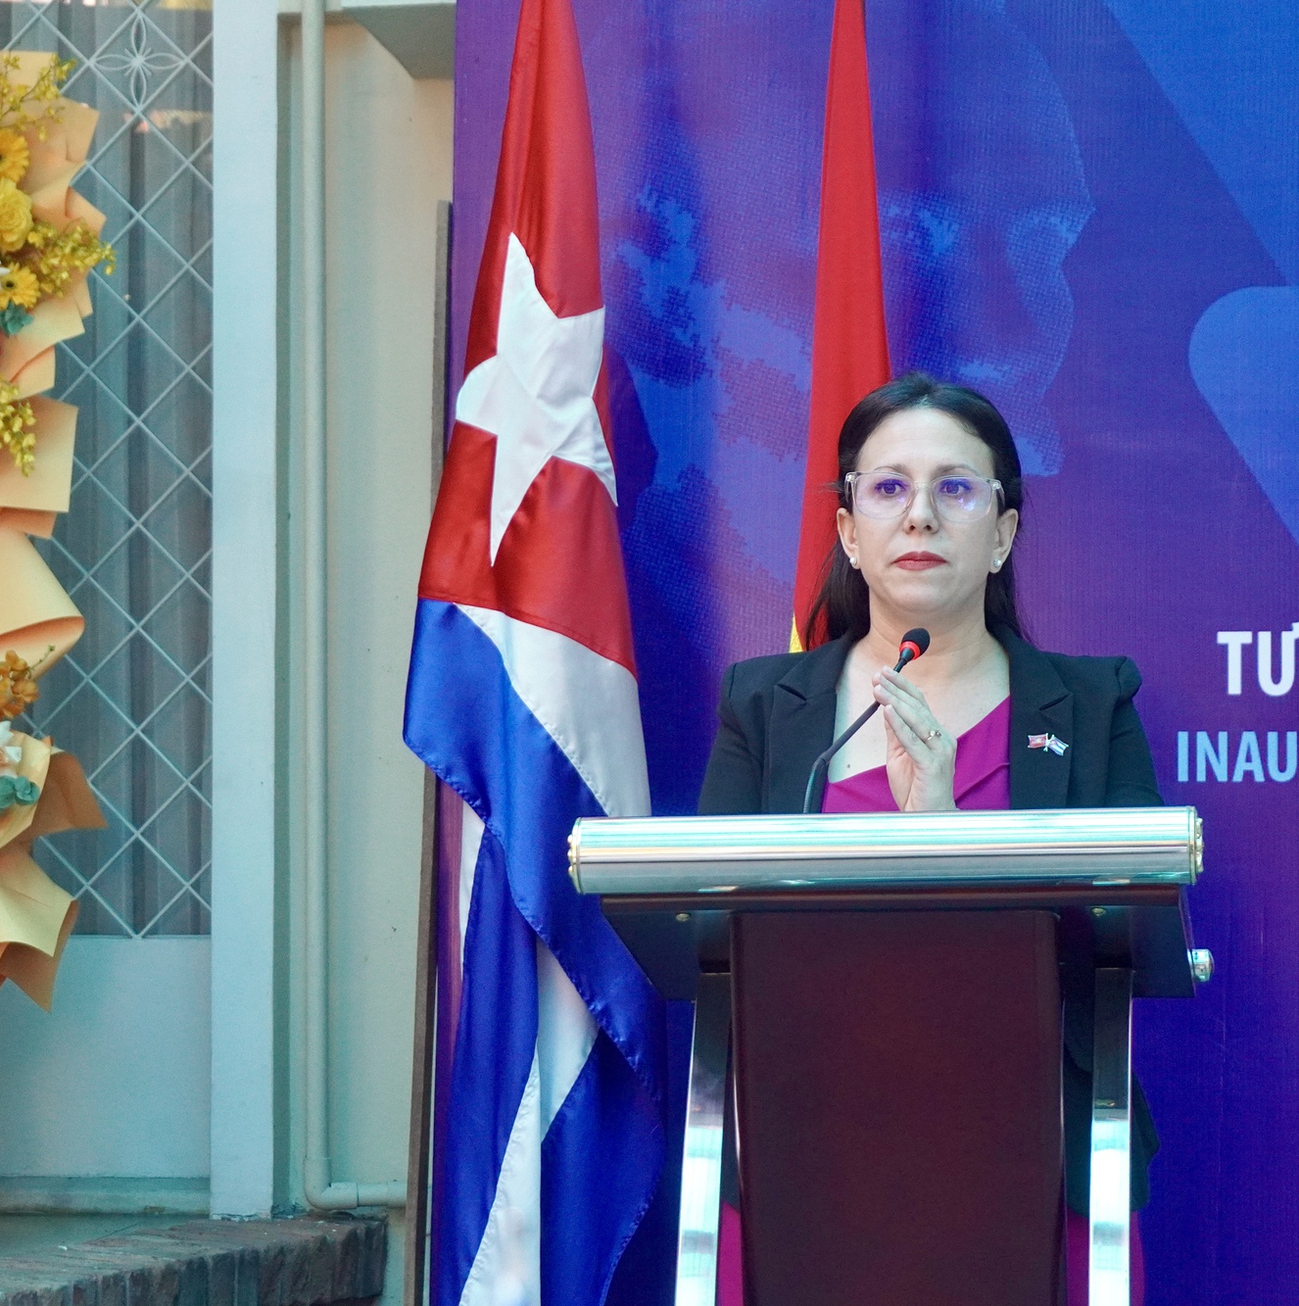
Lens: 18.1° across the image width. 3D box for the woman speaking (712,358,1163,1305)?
[{"bbox_3d":[0.270,0.565,3.930,0.470,1.660,0.370,0,-1,7],"label":"woman speaking"}]

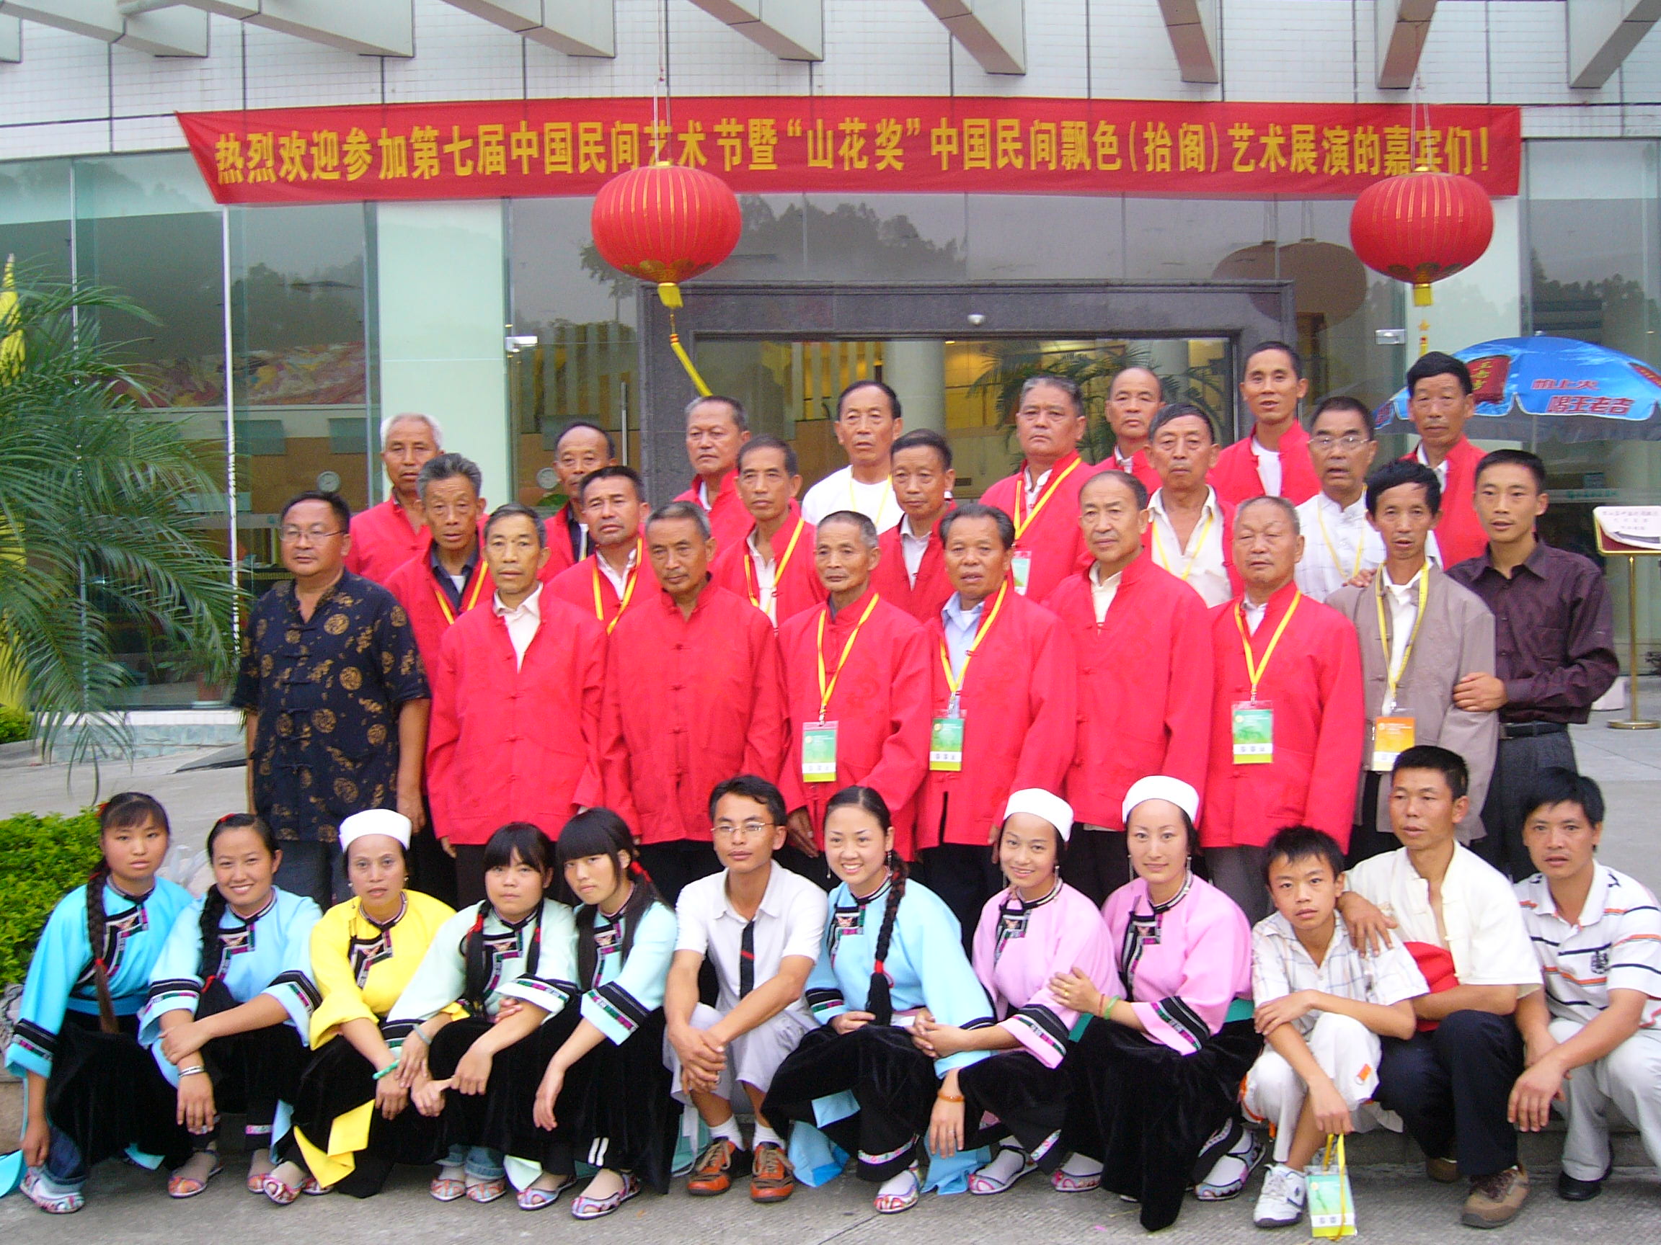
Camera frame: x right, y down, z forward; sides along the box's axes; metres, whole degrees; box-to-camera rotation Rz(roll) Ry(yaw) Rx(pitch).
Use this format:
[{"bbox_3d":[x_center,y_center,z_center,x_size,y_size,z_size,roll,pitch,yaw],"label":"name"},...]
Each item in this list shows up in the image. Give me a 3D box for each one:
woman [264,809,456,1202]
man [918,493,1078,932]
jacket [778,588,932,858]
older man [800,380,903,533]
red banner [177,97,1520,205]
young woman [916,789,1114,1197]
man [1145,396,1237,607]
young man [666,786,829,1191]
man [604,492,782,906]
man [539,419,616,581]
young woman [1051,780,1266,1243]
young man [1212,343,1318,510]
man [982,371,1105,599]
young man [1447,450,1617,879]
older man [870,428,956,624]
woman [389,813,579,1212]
[{"bbox_3d":[-1.213,0.962,4.740,0.500,0.957,0.600,-1,1,-6],"label":"woman"},{"bbox_3d":[0.442,0.490,4.950,0.470,1.630,0.310,-1,1,24],"label":"man"},{"bbox_3d":[0.072,0.268,4.852,0.430,0.720,0.270,-1,0,18],"label":"jacket"},{"bbox_3d":[0.127,0.134,5.355,0.490,1.680,0.280,-1,0,4],"label":"older man"},{"bbox_3d":[0.125,-3.363,13.000,9.600,0.730,0.090,0,0,-2],"label":"red banner"},{"bbox_3d":[0.484,0.890,4.623,0.470,0.936,0.600,-1,0,24],"label":"young woman"},{"bbox_3d":[1.025,0.223,5.105,0.480,1.670,0.280,-1,0,14],"label":"man"},{"bbox_3d":[-0.211,0.903,4.660,0.450,1.033,0.590,-1,1,8],"label":"young man"},{"bbox_3d":[-0.360,0.471,5.021,0.510,1.603,0.310,-1,0,10],"label":"man"},{"bbox_3d":[-0.746,0.194,5.680,0.450,1.640,0.300,-1,1,4],"label":"man"},{"bbox_3d":[0.799,0.884,4.423,0.500,1.010,0.640,-1,0,24],"label":"young woman"},{"bbox_3d":[1.314,0.019,5.355,0.480,1.680,0.280,-1,0,15],"label":"young man"},{"bbox_3d":[0.649,0.095,5.480,0.480,1.670,0.320,-1,1,25],"label":"man"},{"bbox_3d":[1.831,0.389,4.758,0.520,1.682,0.360,-1,0,30],"label":"young man"},{"bbox_3d":[0.259,0.291,5.105,0.480,1.660,0.280,-1,0,10],"label":"older man"},{"bbox_3d":[-0.878,0.946,4.643,0.460,0.878,0.600,-1,0,2],"label":"woman"}]

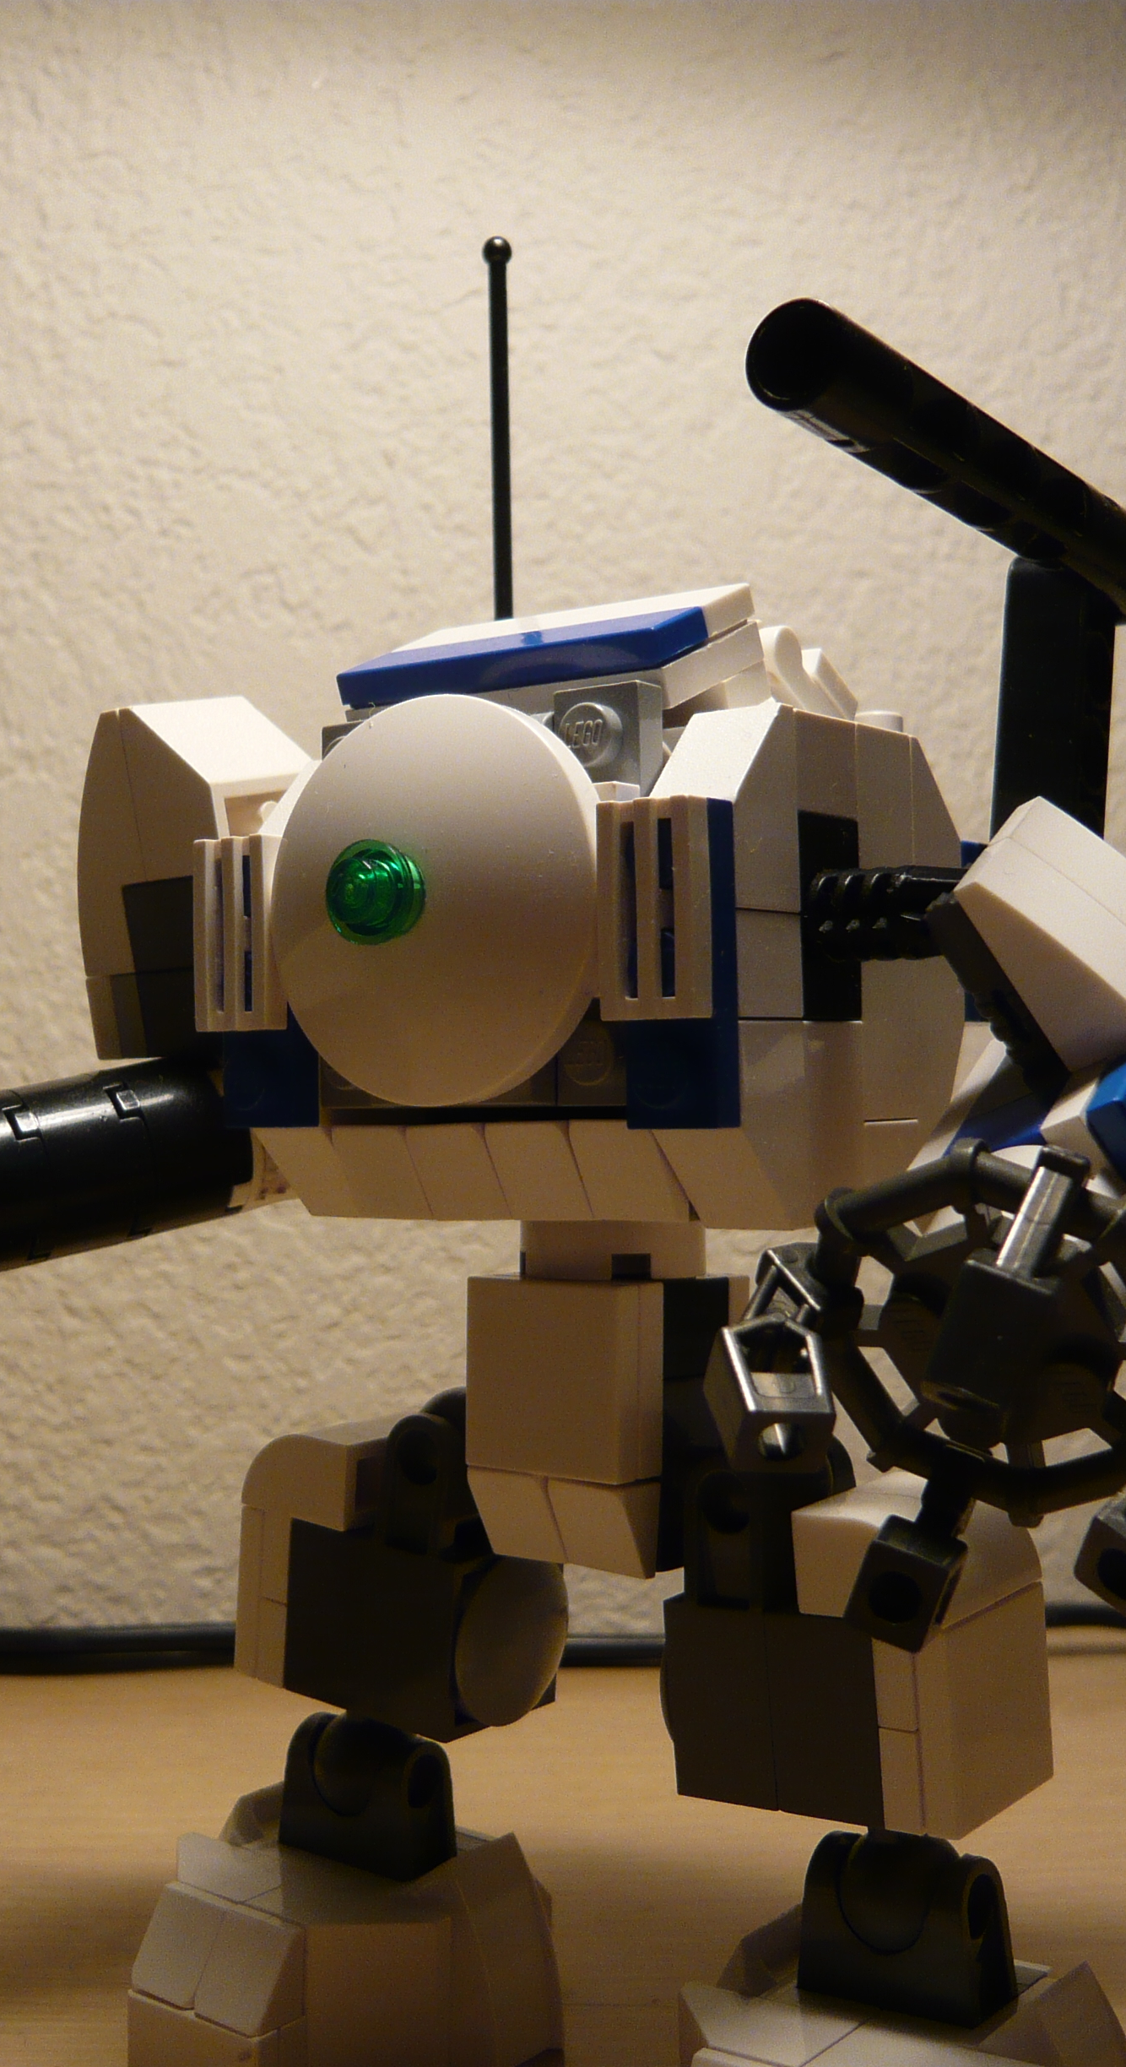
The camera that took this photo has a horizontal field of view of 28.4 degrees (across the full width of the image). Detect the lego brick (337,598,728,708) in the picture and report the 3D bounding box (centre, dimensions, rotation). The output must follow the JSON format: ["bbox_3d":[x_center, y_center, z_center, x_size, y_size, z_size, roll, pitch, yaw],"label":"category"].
[{"bbox_3d":[-0.004,-0.031,0.185,0.032,0.003,0.008,-1,22,35],"label":"lego brick"}]

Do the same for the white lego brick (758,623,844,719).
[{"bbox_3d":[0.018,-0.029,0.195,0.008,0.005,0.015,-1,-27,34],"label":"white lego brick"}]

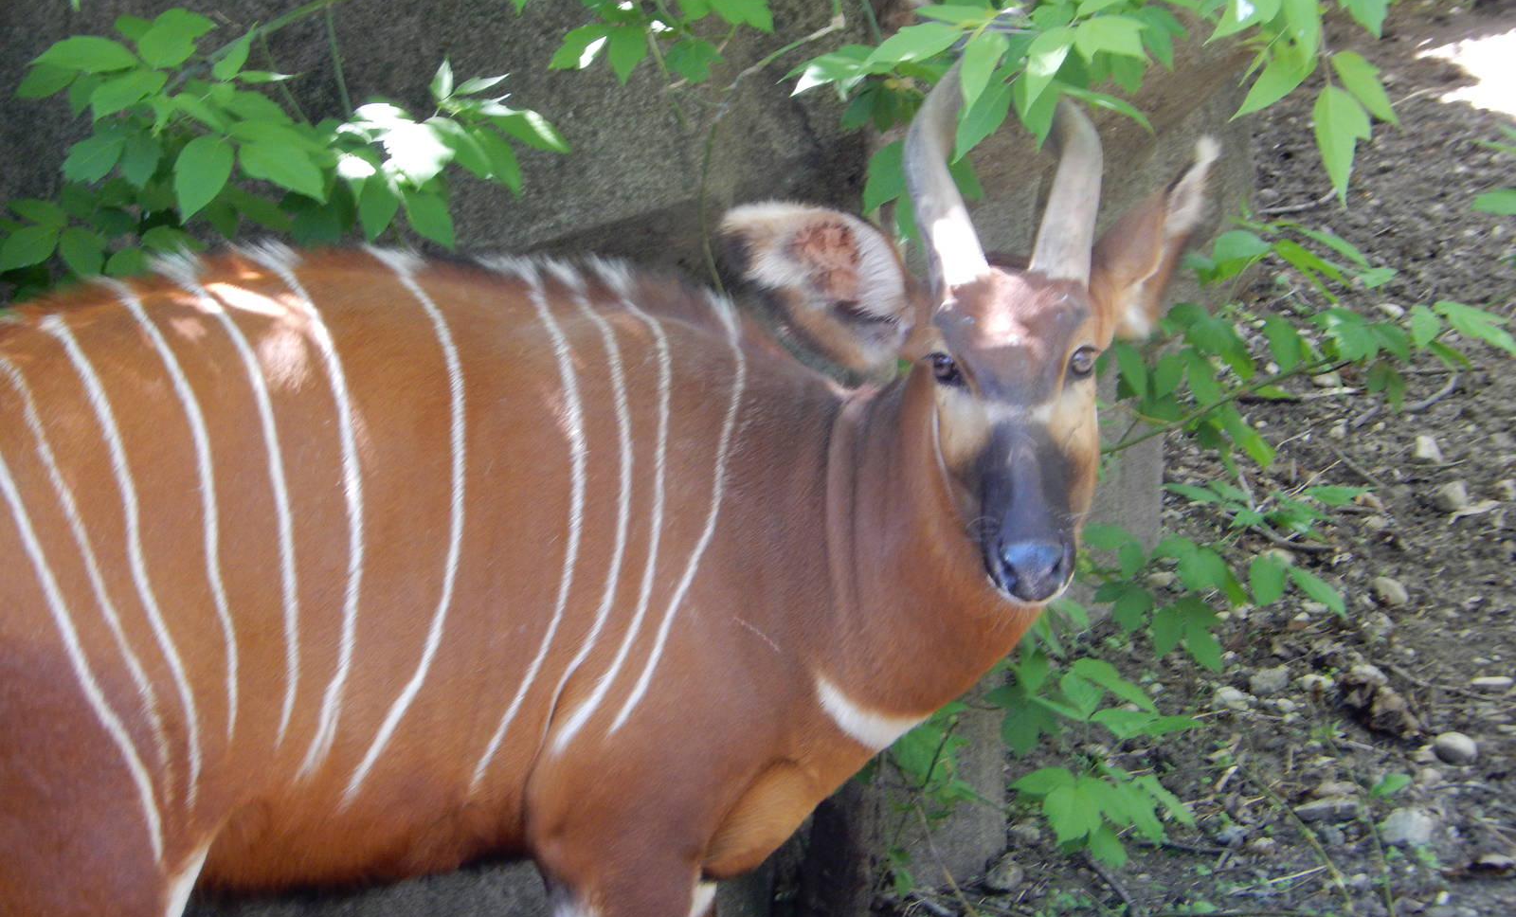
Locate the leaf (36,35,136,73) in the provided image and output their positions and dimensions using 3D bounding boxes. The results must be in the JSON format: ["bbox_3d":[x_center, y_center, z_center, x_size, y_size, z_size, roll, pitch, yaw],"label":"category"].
[{"bbox_3d":[-0.701,-0.422,12.200,0.109,0.016,0.051,-1,45,-5],"label":"leaf"}]

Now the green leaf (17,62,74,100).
[{"bbox_3d":[-0.774,-0.411,12.700,0.074,0.042,0.014,-28,-26,-15],"label":"green leaf"}]

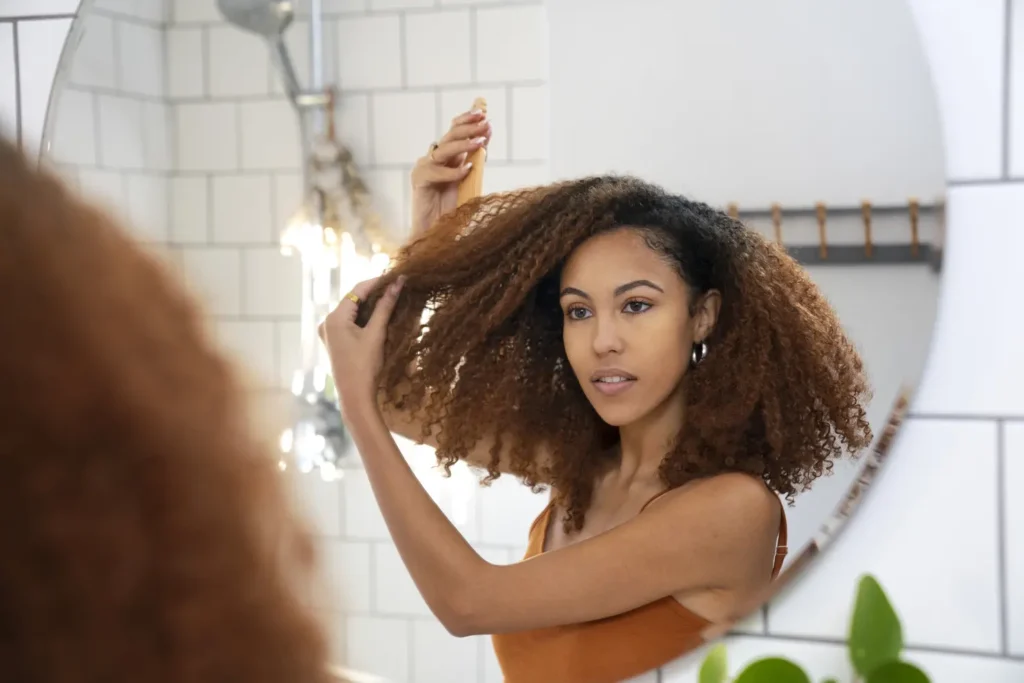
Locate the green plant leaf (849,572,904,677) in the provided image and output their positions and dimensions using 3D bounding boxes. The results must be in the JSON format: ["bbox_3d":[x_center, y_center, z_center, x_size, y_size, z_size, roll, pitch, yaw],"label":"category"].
[{"bbox_3d":[0.234,0.183,1.045,0.035,0.066,0.020,0,1,14],"label":"green plant leaf"}]

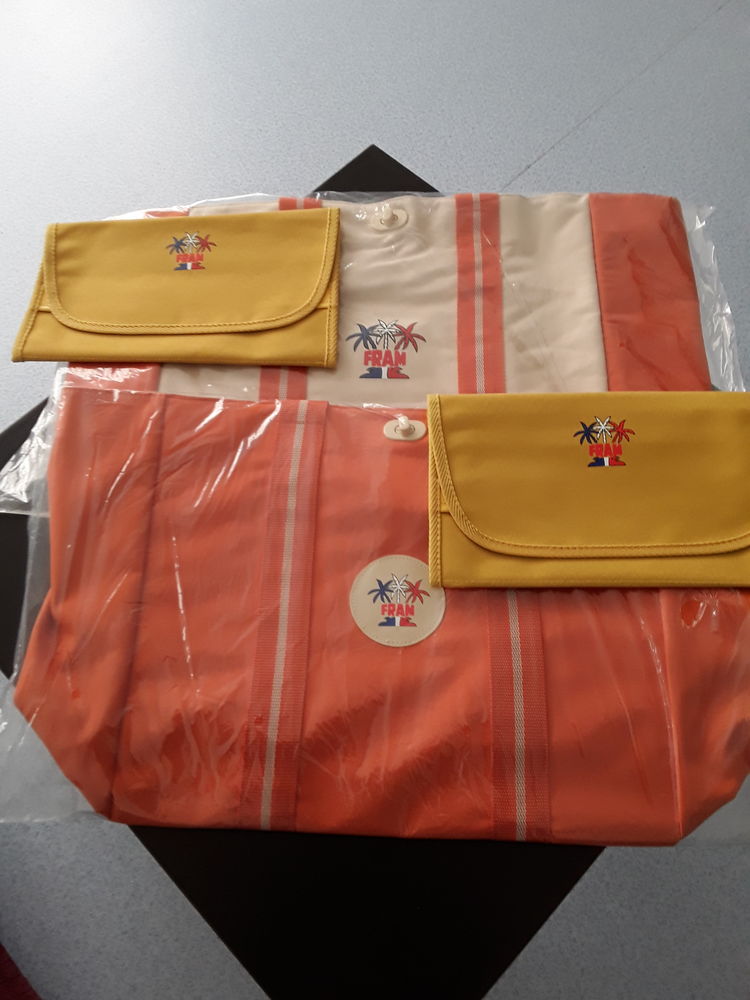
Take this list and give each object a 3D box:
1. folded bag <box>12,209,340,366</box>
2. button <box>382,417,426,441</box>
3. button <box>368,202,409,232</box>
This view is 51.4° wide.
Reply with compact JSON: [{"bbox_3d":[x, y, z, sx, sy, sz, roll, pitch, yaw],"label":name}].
[{"bbox_3d":[-0.158,-0.174,0.647,0.257,0.015,0.153,0,67,2],"label":"folded bag"},{"bbox_3d":[0.023,-0.056,0.596,0.034,0.014,0.020,2,67,3],"label":"button"},{"bbox_3d":[0.012,-0.250,0.683,0.034,0.014,0.020,-7,67,-1],"label":"button"}]

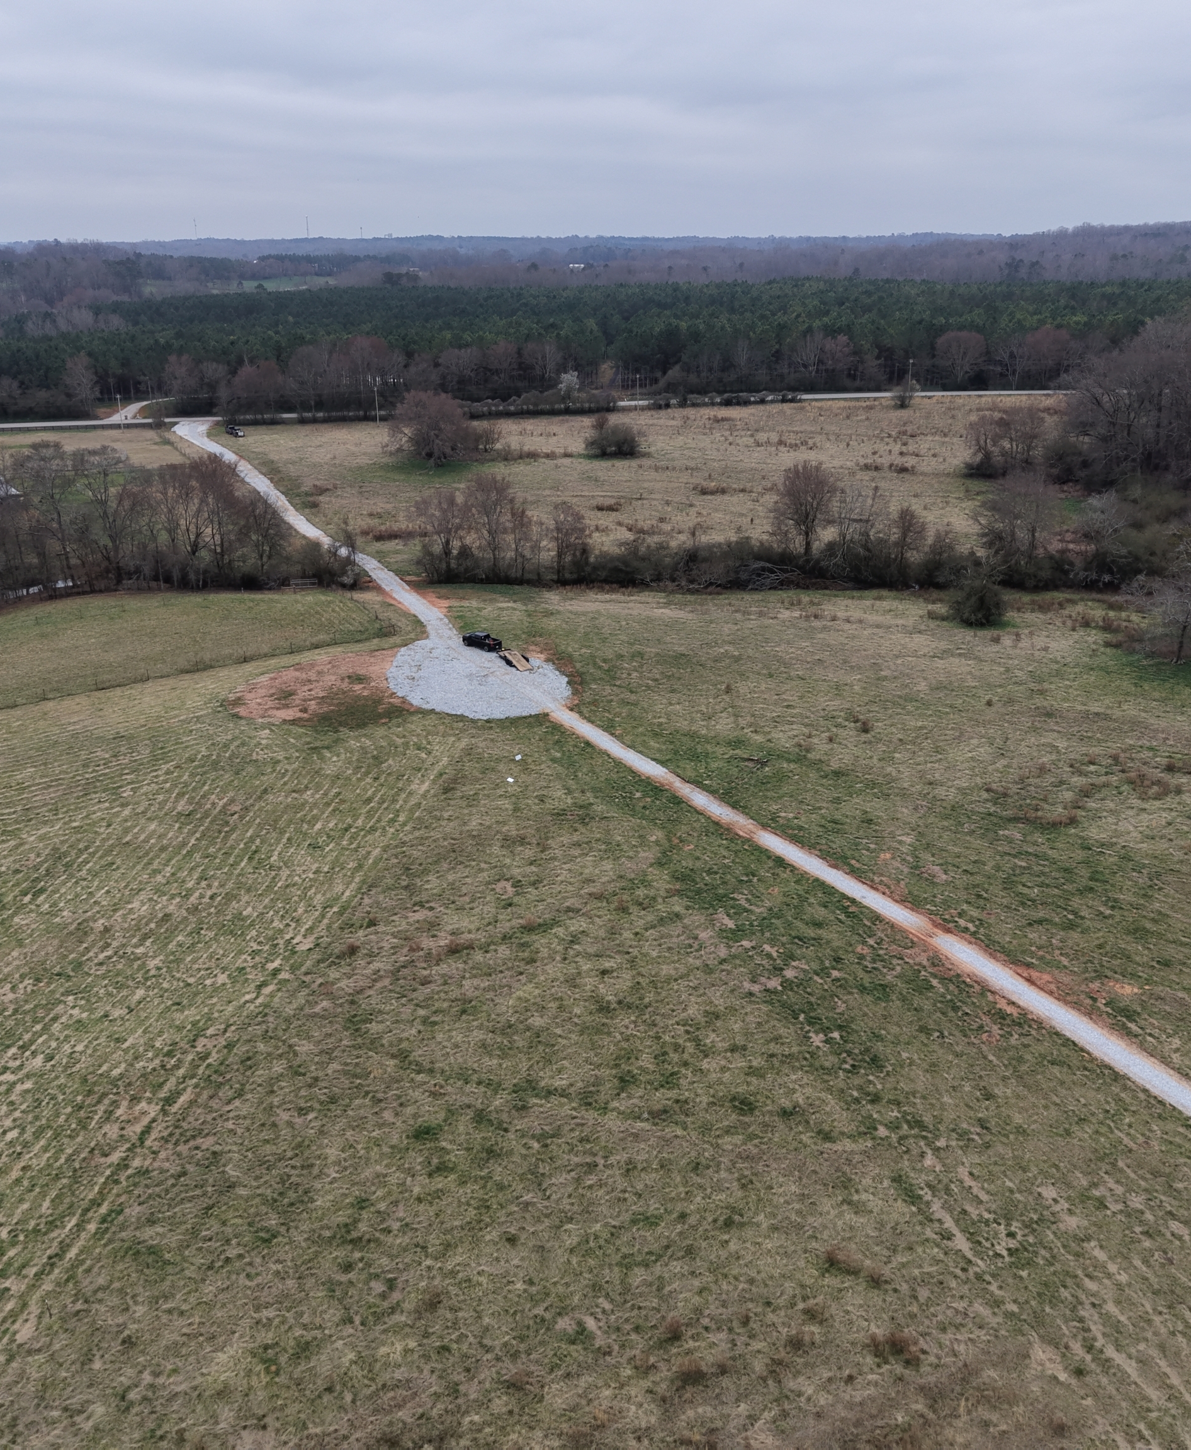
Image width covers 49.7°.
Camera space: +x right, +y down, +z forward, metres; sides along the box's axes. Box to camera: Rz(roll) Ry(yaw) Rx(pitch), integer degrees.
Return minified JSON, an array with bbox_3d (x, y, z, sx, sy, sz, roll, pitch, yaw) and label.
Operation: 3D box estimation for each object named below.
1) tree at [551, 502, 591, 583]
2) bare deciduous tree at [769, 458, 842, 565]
[{"bbox_3d":[-4.020,-29.980,211.270,6.710,13.370,6.710,0,21,0],"label":"tree"},{"bbox_3d":[36.020,-35.700,217.250,11.750,17.620,11.750,0,21,0],"label":"bare deciduous tree"}]

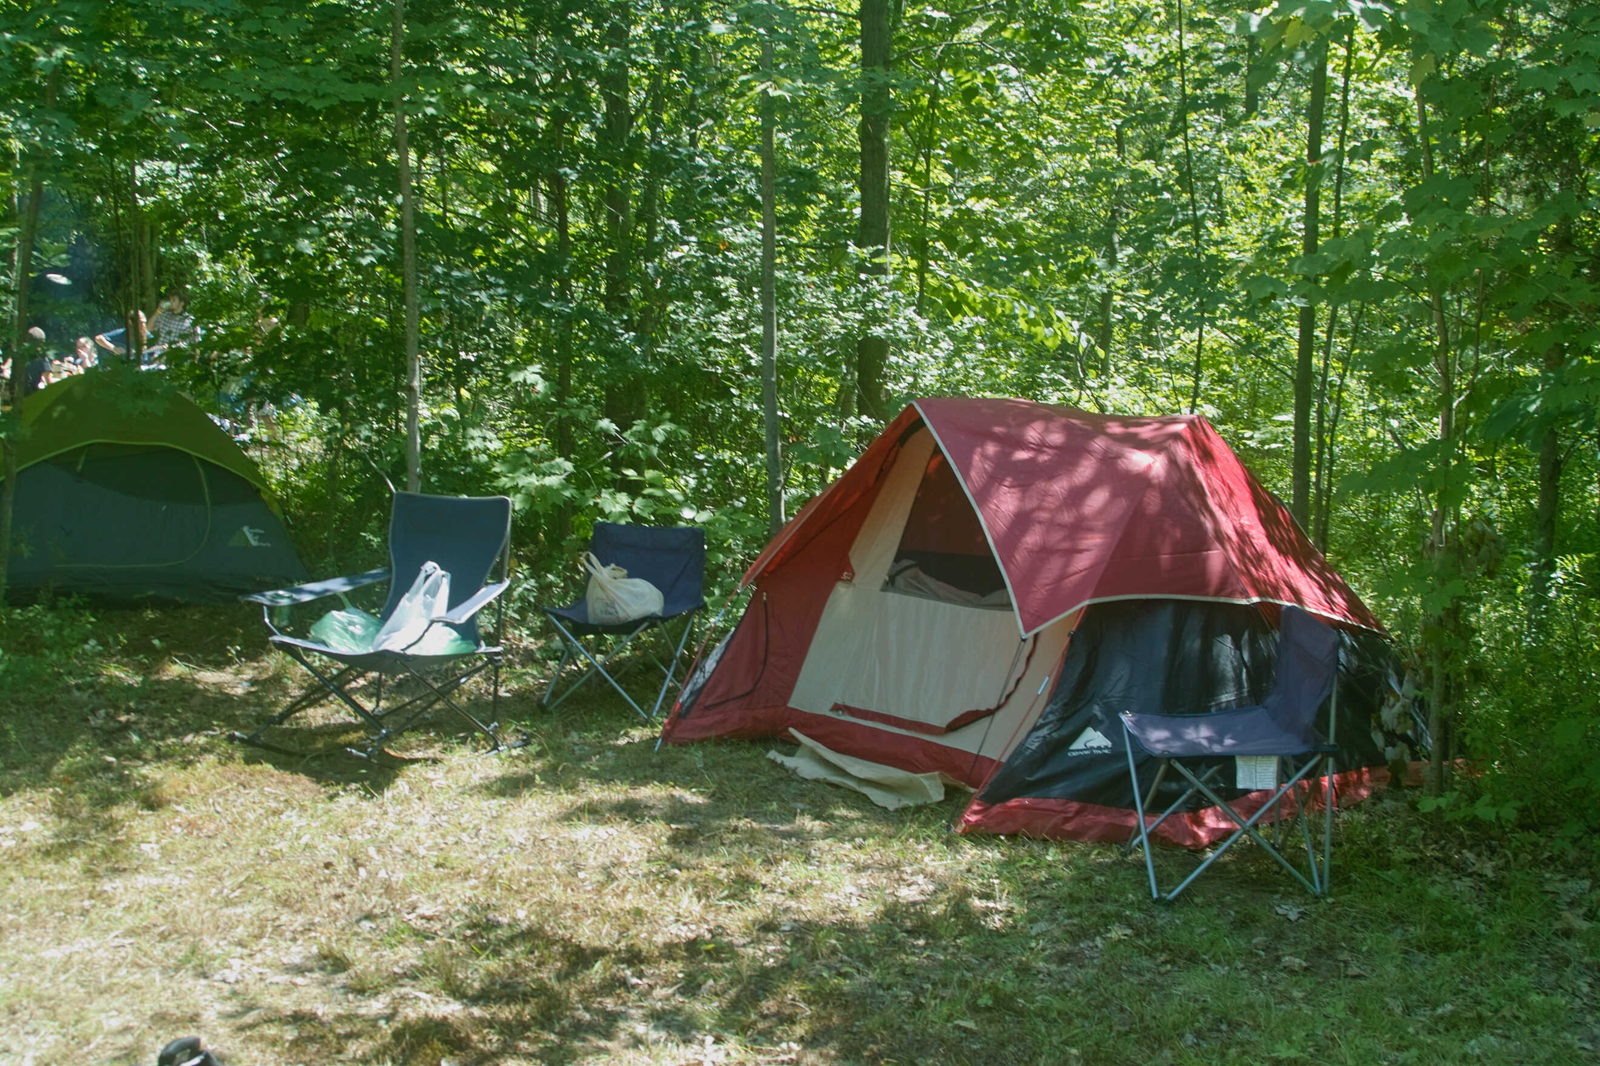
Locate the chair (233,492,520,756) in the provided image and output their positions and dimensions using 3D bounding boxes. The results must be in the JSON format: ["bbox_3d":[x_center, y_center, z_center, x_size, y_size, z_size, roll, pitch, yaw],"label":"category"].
[{"bbox_3d":[-1.601,0.364,8.026,0.840,0.980,0.900,4,7,32],"label":"chair"}]

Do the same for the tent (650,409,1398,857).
[{"bbox_3d":[0.971,0.139,8.348,2.500,1.430,2.650,-5,8,-37],"label":"tent"}]

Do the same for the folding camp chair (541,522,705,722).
[{"bbox_3d":[-0.797,0.379,9.454,0.580,0.800,0.540,2,7,21],"label":"folding camp chair"}]

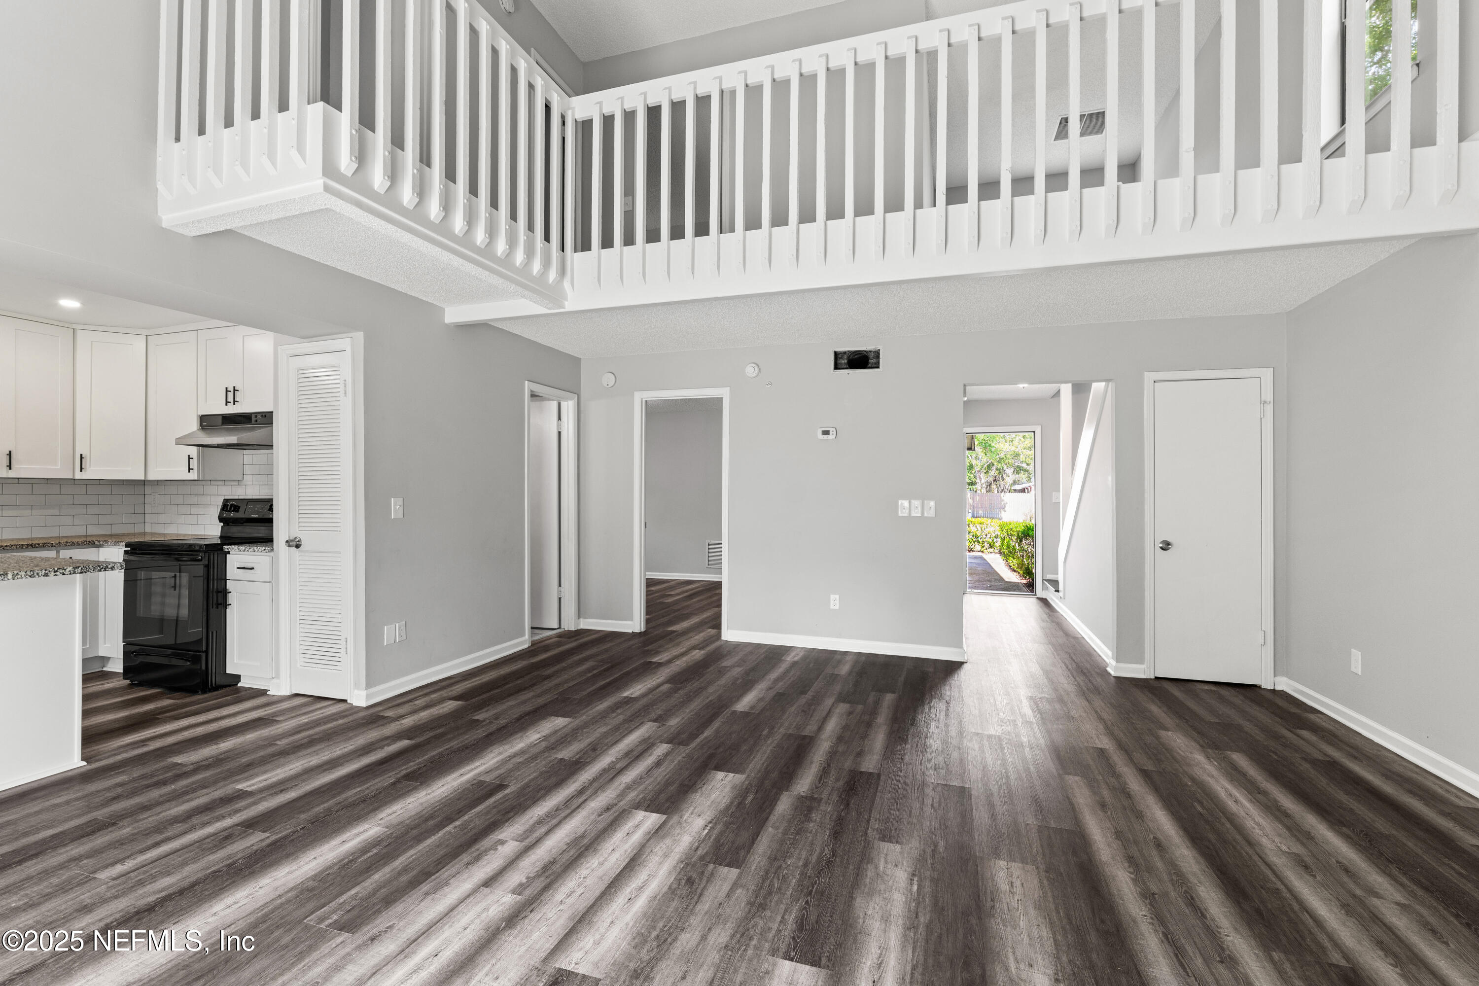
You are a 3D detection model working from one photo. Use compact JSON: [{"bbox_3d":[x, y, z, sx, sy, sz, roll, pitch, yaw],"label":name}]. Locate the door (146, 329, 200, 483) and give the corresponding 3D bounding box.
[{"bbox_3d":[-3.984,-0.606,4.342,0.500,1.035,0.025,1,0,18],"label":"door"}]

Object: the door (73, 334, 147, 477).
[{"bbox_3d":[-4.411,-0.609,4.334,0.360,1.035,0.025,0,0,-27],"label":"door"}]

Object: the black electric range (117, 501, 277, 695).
[{"bbox_3d":[-3.444,0.631,4.114,0.762,1.175,0.720,1,0,18],"label":"black electric range"}]

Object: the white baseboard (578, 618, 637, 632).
[{"bbox_3d":[-1.198,1.187,5.526,0.540,0.090,0.018,1,0,18],"label":"white baseboard"}]

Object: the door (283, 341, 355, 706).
[{"bbox_3d":[-2.520,0.199,3.708,0.460,2.045,0.045,1,0,18],"label":"door"}]

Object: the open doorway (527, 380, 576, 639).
[{"bbox_3d":[-1.644,0.169,5.291,0.140,2.125,0.710,1,0,18],"label":"open doorway"}]

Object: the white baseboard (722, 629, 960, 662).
[{"bbox_3d":[0.803,1.207,4.891,1.875,0.090,0.018,1,0,18],"label":"white baseboard"}]

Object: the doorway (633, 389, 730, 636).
[{"bbox_3d":[-0.497,0.176,5.357,0.870,2.125,0.140,1,0,18],"label":"doorway"}]

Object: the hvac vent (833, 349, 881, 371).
[{"bbox_3d":[0.924,-1.044,4.851,0.370,0.175,0.030,1,0,18],"label":"hvac vent"}]

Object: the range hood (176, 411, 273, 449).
[{"bbox_3d":[-3.367,-0.419,4.216,0.762,0.215,0.495,1,0,18],"label":"range hood"}]

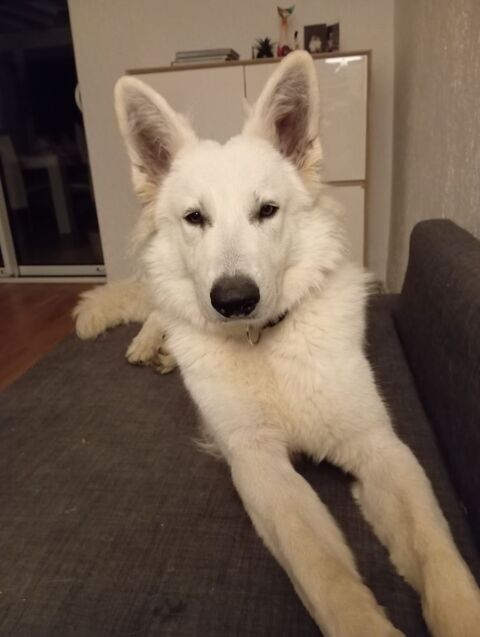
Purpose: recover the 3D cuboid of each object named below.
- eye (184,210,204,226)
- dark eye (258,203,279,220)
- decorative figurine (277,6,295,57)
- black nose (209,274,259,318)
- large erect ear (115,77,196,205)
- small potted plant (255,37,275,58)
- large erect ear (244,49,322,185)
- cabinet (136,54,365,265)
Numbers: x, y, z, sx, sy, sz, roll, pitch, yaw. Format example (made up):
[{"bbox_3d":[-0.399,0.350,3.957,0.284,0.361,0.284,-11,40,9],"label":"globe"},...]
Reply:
[{"bbox_3d":[-0.045,-0.100,0.515,0.019,0.016,0.012,0,20,12],"label":"eye"},{"bbox_3d":[0.028,-0.107,0.515,0.019,0.017,0.012,-8,20,-9],"label":"dark eye"},{"bbox_3d":[0.238,-1.465,2.672,0.090,0.264,0.070,0,18,10],"label":"decorative figurine"},{"bbox_3d":[-0.004,-0.019,0.438,0.040,0.032,0.028,-4,25,2],"label":"black nose"},{"bbox_3d":[-0.093,-0.196,0.575,0.070,0.132,0.045,-13,13,15],"label":"large erect ear"},{"bbox_3d":[0.129,-1.402,2.712,0.103,0.131,0.103,0,18,10],"label":"small potted plant"},{"bbox_3d":[0.047,-0.218,0.575,0.074,0.137,0.045,2,12,-12],"label":"large erect ear"},{"bbox_3d":[0.090,-0.773,2.983,1.251,1.224,0.400,0,18,10],"label":"cabinet"}]

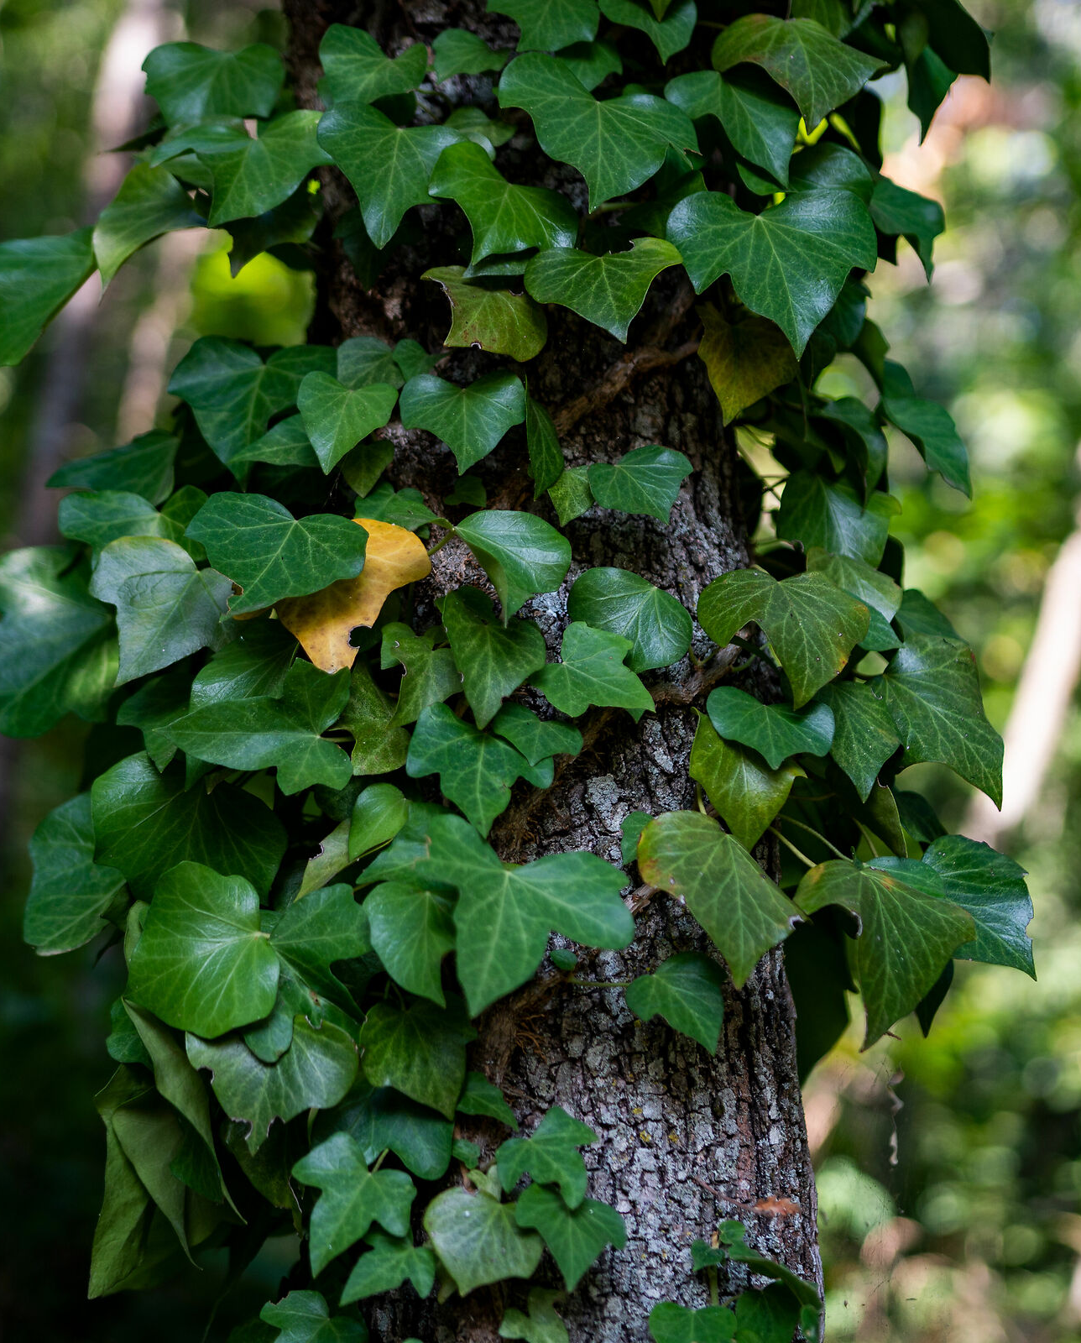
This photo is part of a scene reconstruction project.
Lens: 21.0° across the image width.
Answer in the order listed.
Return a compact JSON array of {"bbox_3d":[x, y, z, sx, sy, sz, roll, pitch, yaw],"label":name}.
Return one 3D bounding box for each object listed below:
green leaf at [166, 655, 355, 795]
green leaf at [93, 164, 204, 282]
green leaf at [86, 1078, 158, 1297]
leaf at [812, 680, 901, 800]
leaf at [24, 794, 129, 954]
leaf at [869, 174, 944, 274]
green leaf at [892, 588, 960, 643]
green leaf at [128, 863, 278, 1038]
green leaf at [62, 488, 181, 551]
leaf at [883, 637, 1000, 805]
[{"bbox_3d":[-0.111,0.021,1.160,0.073,0.058,0.020,2,-30,11],"label":"green leaf"},{"bbox_3d":[-0.169,-0.193,1.260,0.048,0.062,0.024,37,-5,34],"label":"green leaf"},{"bbox_3d":[-0.154,0.192,1.090,0.032,0.087,0.035,3,-4,31],"label":"green leaf"},{"bbox_3d":[0.128,0.029,1.210,0.039,0.052,0.014,0,-18,-12],"label":"leaf"},{"bbox_3d":[-0.193,0.086,1.240,0.050,0.068,0.016,0,-12,27],"label":"leaf"},{"bbox_3d":[0.153,-0.188,1.220,0.037,0.041,0.016,26,-31,-19],"label":"leaf"},{"bbox_3d":[0.149,-0.017,1.130,0.029,0.031,0.020,0,-18,-18],"label":"green leaf"},{"bbox_3d":[-0.136,0.112,1.170,0.055,0.068,0.018,0,-14,18],"label":"green leaf"},{"bbox_3d":[-0.172,-0.061,1.200,0.054,0.034,0.018,-4,-39,9],"label":"green leaf"},{"bbox_3d":[0.172,0.020,1.240,0.060,0.081,0.021,-37,1,-21],"label":"leaf"}]

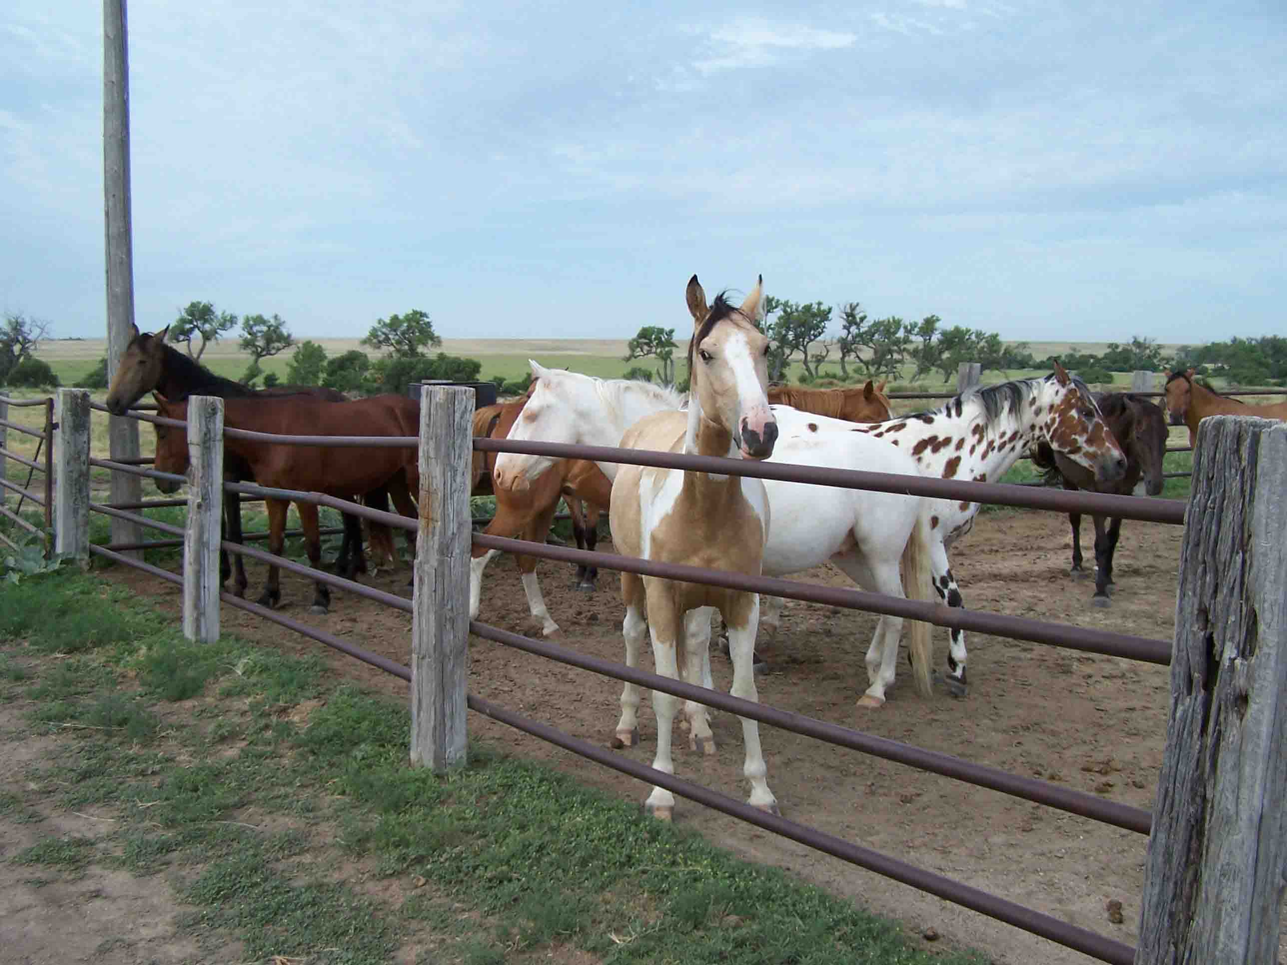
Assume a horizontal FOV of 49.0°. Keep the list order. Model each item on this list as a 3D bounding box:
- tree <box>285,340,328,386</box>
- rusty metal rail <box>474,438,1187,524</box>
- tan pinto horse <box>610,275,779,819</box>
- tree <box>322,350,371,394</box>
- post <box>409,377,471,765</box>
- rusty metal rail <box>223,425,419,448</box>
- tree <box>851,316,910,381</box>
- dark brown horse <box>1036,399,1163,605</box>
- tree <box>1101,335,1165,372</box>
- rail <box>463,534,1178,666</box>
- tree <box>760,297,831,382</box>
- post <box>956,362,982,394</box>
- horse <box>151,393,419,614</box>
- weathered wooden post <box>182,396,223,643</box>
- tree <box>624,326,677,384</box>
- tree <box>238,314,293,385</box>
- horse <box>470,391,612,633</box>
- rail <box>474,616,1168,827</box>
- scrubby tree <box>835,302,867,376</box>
[{"bbox_3d":[-15.507,-5.401,64.889,1.950,2.256,1.850,1,6,0],"label":"tree"},{"bbox_3d":[0.342,-0.042,4.779,0.058,0.058,3.129,-5,8,-42],"label":"rusty metal rail"},{"bbox_3d":[0.211,0.229,5.566,0.580,1.980,1.750,-1,6,-12],"label":"tan pinto horse"},{"bbox_3d":[-13.027,-4.801,61.902,2.150,1.977,2.000,1,6,0],"label":"tree"},{"bbox_3d":[-0.854,0.418,6.018,0.190,1.652,0.230,-3,7,-37],"label":"post"},{"bbox_3d":[-1.723,-0.236,7.213,0.058,0.075,2.506,-4,5,-35],"label":"rusty metal rail"},{"bbox_3d":[12.429,-7.031,74.000,3.107,3.371,2.796,0,6,0],"label":"tree"},{"bbox_3d":[3.414,0.044,10.714,0.580,1.500,2.000,1,6,3],"label":"dark brown horse"},{"bbox_3d":[34.624,-9.145,100.000,4.555,2.562,4.099,0,6,0],"label":"tree"},{"bbox_3d":[0.323,0.341,4.779,0.058,0.058,3.099,-5,7,-42],"label":"rail"},{"bbox_3d":[7.763,-7.302,72.000,3.766,4.304,3.390,0,6,0],"label":"tree"},{"bbox_3d":[3.417,-0.414,14.719,0.240,1.648,0.200,1,6,6],"label":"post"},{"bbox_3d":[-2.287,0.101,9.363,2.000,1.440,0.580,-2,6,-22],"label":"horse"},{"bbox_3d":[-2.760,0.239,8.823,0.180,1.563,0.230,-3,7,-37],"label":"weathered wooden post"},{"bbox_3d":[0.425,-6.798,75.843,2.900,3.172,2.700,1,6,0],"label":"tree"},{"bbox_3d":[-17.614,-6.247,66.000,2.583,3.335,2.325,0,6,0],"label":"tree"},{"bbox_3d":[0.199,0.161,9.016,2.400,1.550,0.580,0,6,-5],"label":"horse"},{"bbox_3d":[0.289,0.740,4.779,0.058,0.058,3.078,-5,8,-41],"label":"rail"},{"bbox_3d":[12.961,-8.801,87.770,2.100,4.662,2.000,1,6,0],"label":"scrubby tree"}]

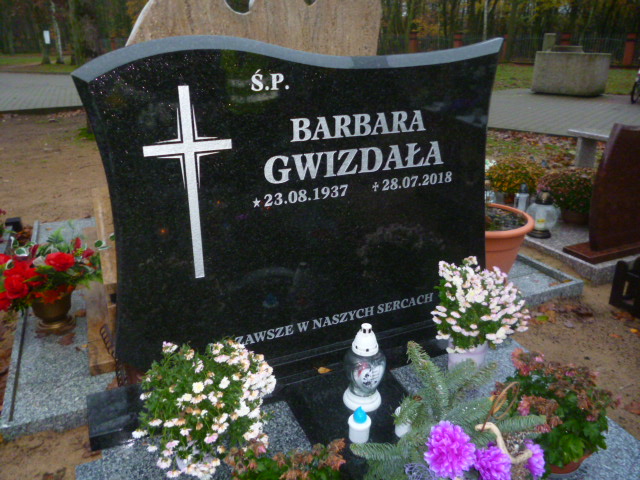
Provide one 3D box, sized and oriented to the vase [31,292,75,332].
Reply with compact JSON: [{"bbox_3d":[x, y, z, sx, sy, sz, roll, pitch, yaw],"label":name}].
[{"bbox_3d":[-0.888,0.221,1.709,0.128,0.125,0.128,0,22,0],"label":"vase"}]

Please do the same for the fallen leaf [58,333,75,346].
[{"bbox_3d":[-0.804,0.309,1.639,0.047,0.012,0.073,1,22,0],"label":"fallen leaf"}]

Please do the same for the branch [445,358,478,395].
[{"bbox_3d":[0.349,0.335,1.273,0.053,0.058,0.123,20,29,39],"label":"branch"}]

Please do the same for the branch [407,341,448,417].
[{"bbox_3d":[0.246,0.319,1.202,0.064,0.129,0.142,-11,26,-28],"label":"branch"}]

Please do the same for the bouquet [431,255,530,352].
[{"bbox_3d":[0.409,0.178,1.370,0.258,0.240,0.223,-9,25,-23],"label":"bouquet"}]

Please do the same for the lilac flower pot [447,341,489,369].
[{"bbox_3d":[0.414,0.334,1.436,0.111,0.100,0.111,0,22,0],"label":"lilac flower pot"}]

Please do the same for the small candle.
[{"bbox_3d":[0.095,0.428,1.215,0.053,0.092,0.053,0,22,0],"label":"small candle"}]

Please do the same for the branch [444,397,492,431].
[{"bbox_3d":[0.340,0.398,1.186,0.119,0.030,0.045,-15,26,-32],"label":"branch"}]

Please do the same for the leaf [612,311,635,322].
[{"bbox_3d":[1.132,0.285,1.931,0.080,0.020,0.060,0,22,0],"label":"leaf"}]

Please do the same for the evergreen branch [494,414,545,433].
[{"bbox_3d":[0.447,0.411,1.153,0.105,0.030,0.035,4,22,9],"label":"evergreen branch"}]

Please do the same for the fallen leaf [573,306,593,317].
[{"bbox_3d":[1.002,0.264,1.971,0.074,0.018,0.071,1,22,0],"label":"fallen leaf"}]

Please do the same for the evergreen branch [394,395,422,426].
[{"bbox_3d":[0.204,0.388,1.183,0.076,0.058,0.048,-18,29,-39],"label":"evergreen branch"}]

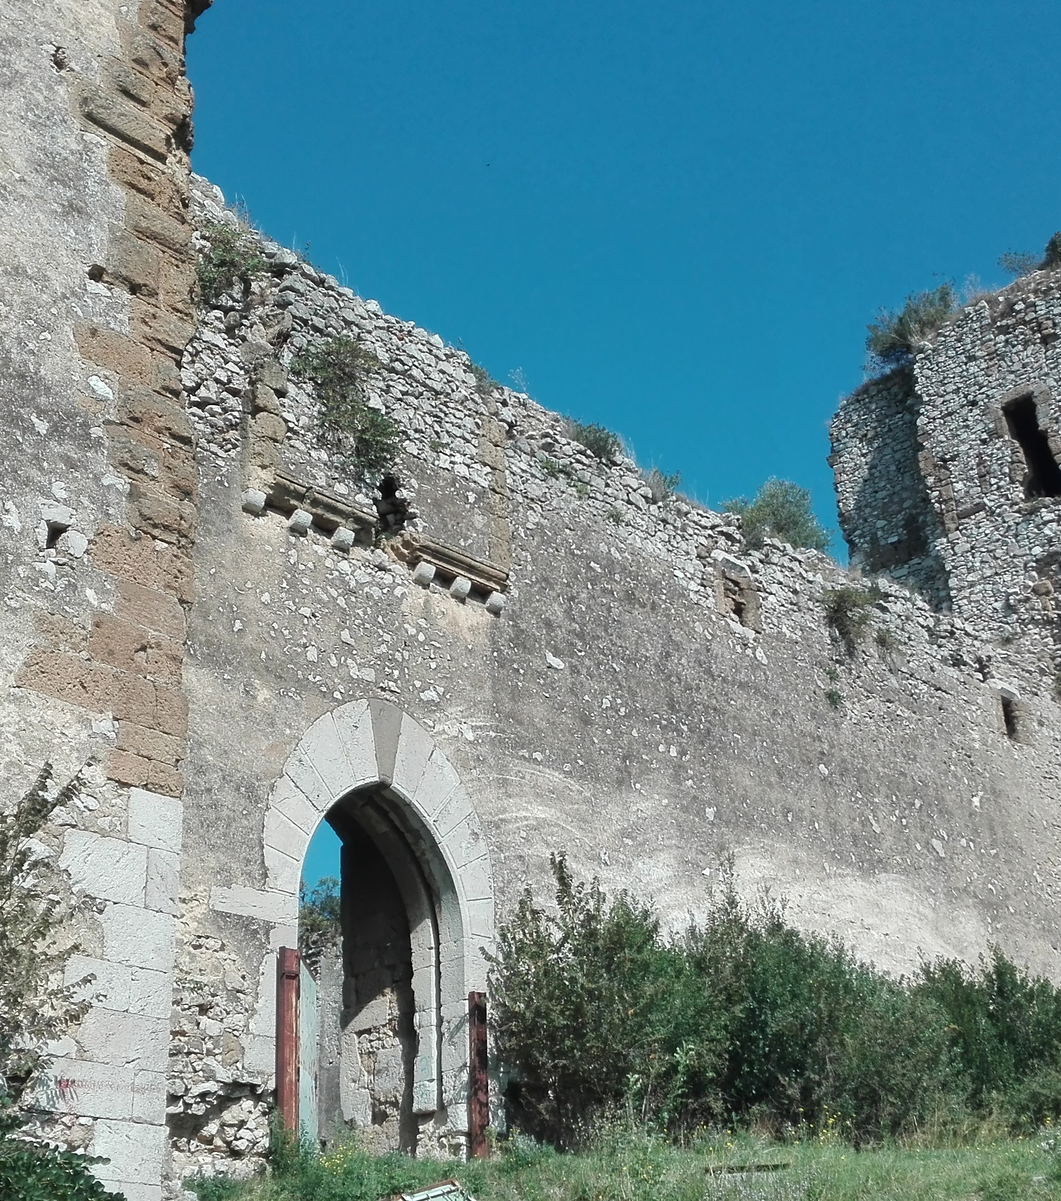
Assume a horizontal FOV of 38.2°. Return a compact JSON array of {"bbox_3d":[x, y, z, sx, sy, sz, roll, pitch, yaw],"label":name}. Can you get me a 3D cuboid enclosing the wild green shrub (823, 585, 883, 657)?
[{"bbox_3d":[5.093,0.317,24.171,0.800,1.200,1.200,-22,-31,37],"label":"wild green shrub"}]

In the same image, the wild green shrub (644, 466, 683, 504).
[{"bbox_3d":[1.886,-1.647,21.870,0.550,0.600,0.600,-22,-31,37],"label":"wild green shrub"}]

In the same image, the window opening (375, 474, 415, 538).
[{"bbox_3d":[-1.649,-0.982,17.037,0.400,0.548,0.580,-22,-31,37],"label":"window opening"}]

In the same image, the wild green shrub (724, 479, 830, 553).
[{"bbox_3d":[3.980,-1.372,24.636,1.400,1.200,1.700,-22,-31,37],"label":"wild green shrub"}]

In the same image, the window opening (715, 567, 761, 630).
[{"bbox_3d":[2.833,0.040,22.032,0.400,0.664,1.030,-22,-31,37],"label":"window opening"}]

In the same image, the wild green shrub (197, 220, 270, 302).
[{"bbox_3d":[-3.163,-3.626,16.321,0.600,0.950,0.900,-22,-31,37],"label":"wild green shrub"}]

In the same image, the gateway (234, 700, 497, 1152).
[{"bbox_3d":[-1.807,3.208,15.268,1.100,4.455,3.300,-22,-31,37],"label":"gateway"}]

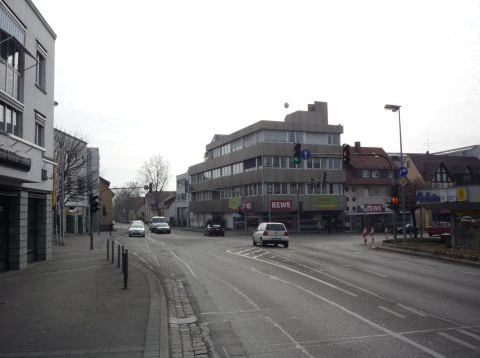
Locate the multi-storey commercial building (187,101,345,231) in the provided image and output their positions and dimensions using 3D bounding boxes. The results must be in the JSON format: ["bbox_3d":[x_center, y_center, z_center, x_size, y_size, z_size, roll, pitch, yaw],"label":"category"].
[{"bbox_3d":[2.342,-0.502,71.506,12.300,16.800,30.500,1,-4,-23],"label":"multi-storey commercial building"}]

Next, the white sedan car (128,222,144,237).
[{"bbox_3d":[-10.735,5.258,46.200,1.730,1.500,4.200,0,-4,-11],"label":"white sedan car"}]

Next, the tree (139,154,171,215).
[{"bbox_3d":[-16.858,1.587,88.000,6.300,14.300,6.300,-1,-4,0],"label":"tree"}]

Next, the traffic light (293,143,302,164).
[{"bbox_3d":[3.408,-1.494,26.300,0.400,1.150,0.420,-1,-4,5],"label":"traffic light"}]

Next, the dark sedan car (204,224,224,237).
[{"bbox_3d":[-2.718,5.490,47.300,1.700,1.400,4.200,0,-4,-10],"label":"dark sedan car"}]

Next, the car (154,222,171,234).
[{"bbox_3d":[-9.335,6.024,54.000,1.730,1.420,4.300,0,-4,-13],"label":"car"}]

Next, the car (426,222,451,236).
[{"bbox_3d":[19.358,4.761,42.000,4.200,1.420,1.720,3,-6,-44],"label":"car"}]

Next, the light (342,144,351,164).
[{"bbox_3d":[6.379,-1.505,26.500,0.400,1.150,0.420,-1,-4,6],"label":"light"}]

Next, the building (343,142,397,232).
[{"bbox_3d":[16.623,1.236,66.055,9.200,12.400,10.500,0,-4,-20],"label":"building"}]

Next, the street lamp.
[{"bbox_3d":[10.792,-0.481,30.500,1.300,9.100,0.400,0,-4,-14],"label":"street lamp"}]

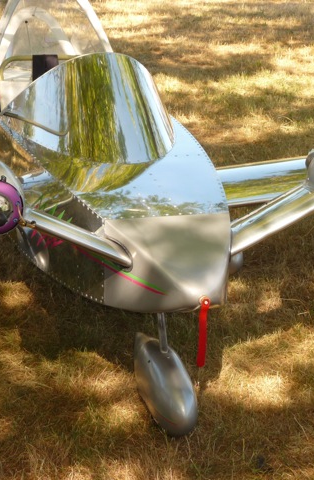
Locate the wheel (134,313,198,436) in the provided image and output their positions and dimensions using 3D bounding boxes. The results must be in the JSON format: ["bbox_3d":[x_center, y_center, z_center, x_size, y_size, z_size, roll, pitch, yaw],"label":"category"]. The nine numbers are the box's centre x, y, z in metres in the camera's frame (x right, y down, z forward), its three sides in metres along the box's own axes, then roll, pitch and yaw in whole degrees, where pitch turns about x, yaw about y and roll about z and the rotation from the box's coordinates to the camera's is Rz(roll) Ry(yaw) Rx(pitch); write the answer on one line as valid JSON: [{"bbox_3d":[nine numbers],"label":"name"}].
[{"bbox_3d":[0.018,0.394,3.112,0.140,0.310,0.430,-3,21,-14],"label":"wheel"}]

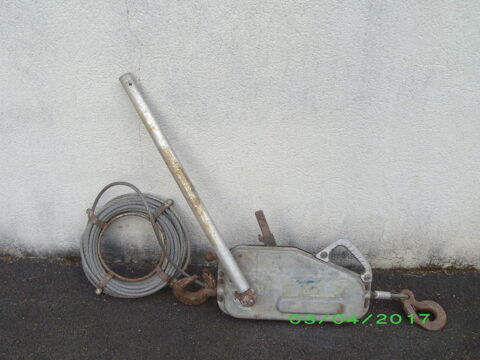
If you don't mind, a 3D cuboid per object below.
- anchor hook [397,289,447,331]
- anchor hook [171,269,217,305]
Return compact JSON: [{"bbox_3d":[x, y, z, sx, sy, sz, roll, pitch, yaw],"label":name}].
[{"bbox_3d":[0.504,0.355,1.375,0.083,0.038,0.148,-43,65,-4],"label":"anchor hook"},{"bbox_3d":[-0.132,0.310,1.445,0.130,0.095,0.040,2,-18,4],"label":"anchor hook"}]

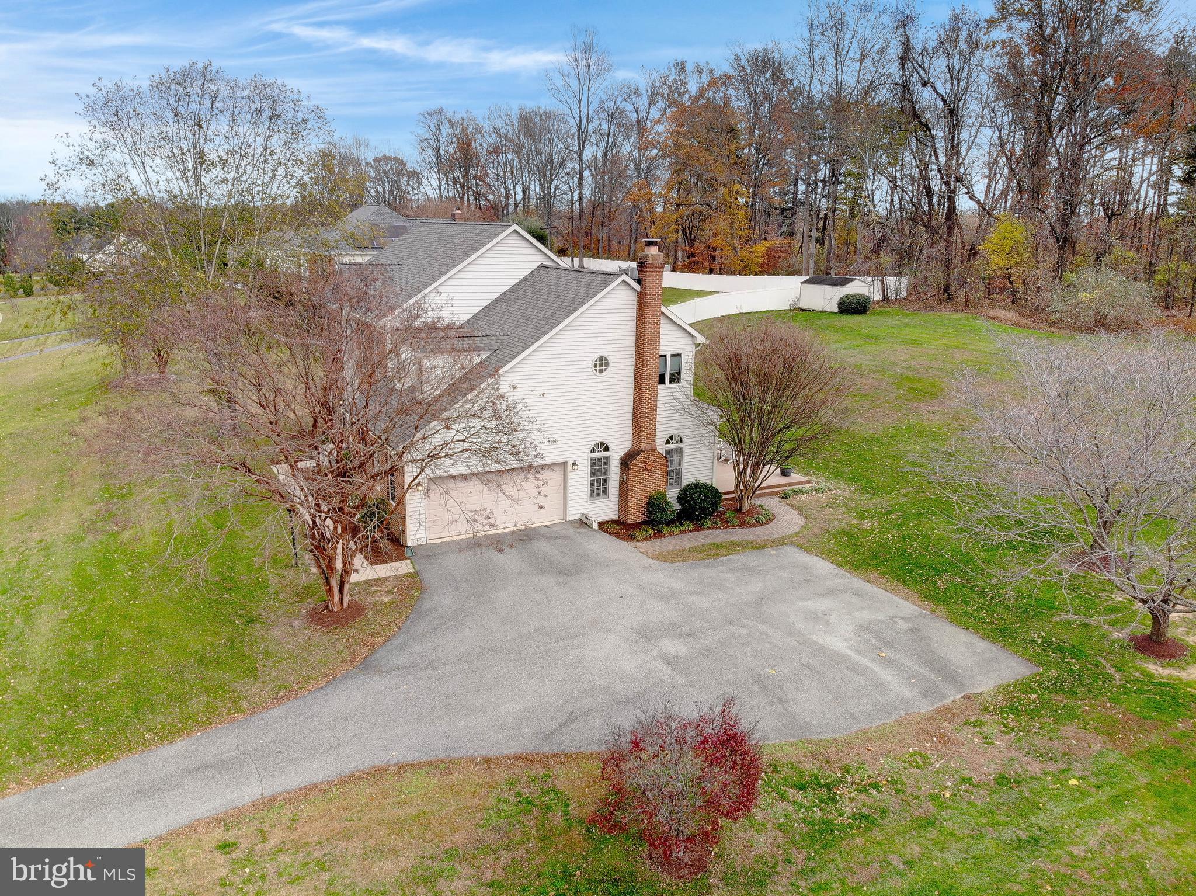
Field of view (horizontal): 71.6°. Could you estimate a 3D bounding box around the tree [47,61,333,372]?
[{"bbox_3d":[-17.899,-8.571,37.319,12.000,16.000,11.200,1,15,0],"label":"tree"}]

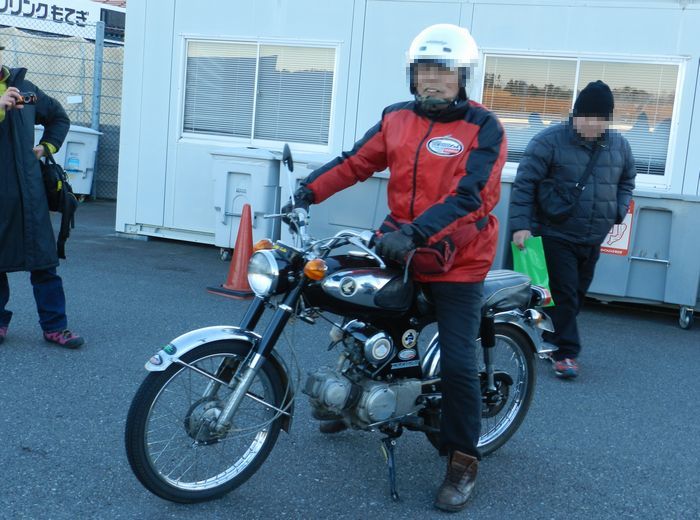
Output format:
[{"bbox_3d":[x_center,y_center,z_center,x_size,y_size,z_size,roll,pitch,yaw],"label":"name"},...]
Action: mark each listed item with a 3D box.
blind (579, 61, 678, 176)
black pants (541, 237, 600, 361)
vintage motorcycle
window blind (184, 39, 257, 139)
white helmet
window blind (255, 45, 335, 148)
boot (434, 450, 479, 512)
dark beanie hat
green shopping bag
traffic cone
[{"bbox_3d":[2.231,-1.146,7.480,0.770,0.875,0.050,8,9,22],"label":"blind"},{"bbox_3d":[1.262,0.191,5.280,0.370,0.790,0.440,4,8,-5],"label":"black pants"},{"bbox_3d":[0.100,0.240,3.426,1.890,1.170,0.700,-1,10,-33],"label":"vintage motorcycle"},{"bbox_3d":[-1.240,-1.652,9.001,0.800,0.920,0.050,8,9,21],"label":"window blind"},{"bbox_3d":[0.333,-0.719,3.340,0.255,0.265,0.300,7,9,18],"label":"white helmet"},{"bbox_3d":[-0.514,-1.536,8.580,0.770,0.875,0.050,8,9,22],"label":"window blind"},{"bbox_3d":[0.411,0.775,3.368,0.115,0.180,0.290,7,8,19],"label":"boot"},{"bbox_3d":[1.359,-0.887,5.141,0.200,0.200,0.230,8,20,20],"label":"dark beanie hat"},{"bbox_3d":[1.044,0.077,5.320,0.240,0.390,0.060,-5,8,16],"label":"green shopping bag"},{"bbox_3d":[-0.820,-0.096,7.197,0.380,0.690,0.380,10,9,32],"label":"traffic cone"}]

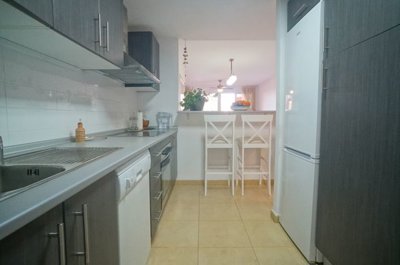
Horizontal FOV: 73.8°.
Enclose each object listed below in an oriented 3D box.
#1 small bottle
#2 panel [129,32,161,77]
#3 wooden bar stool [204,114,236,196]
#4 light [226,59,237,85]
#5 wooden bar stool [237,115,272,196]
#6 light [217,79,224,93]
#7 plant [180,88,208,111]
[{"bbox_3d":[-0.843,-0.003,1.884,0.068,0.165,0.068,0,4,0],"label":"small bottle"},{"bbox_3d":[-0.730,-0.903,3.506,0.340,0.670,0.560,0,4,0],"label":"panel"},{"bbox_3d":[0.265,0.284,3.598,0.400,1.040,0.450,0,4,0],"label":"wooden bar stool"},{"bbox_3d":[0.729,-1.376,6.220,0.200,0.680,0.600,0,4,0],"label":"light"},{"bbox_3d":[0.730,0.284,3.598,0.400,1.040,0.450,0,4,-2],"label":"wooden bar stool"},{"bbox_3d":[0.776,-1.761,10.103,0.300,0.500,0.300,0,4,0],"label":"light"},{"bbox_3d":[-0.078,-0.478,3.957,0.410,0.340,0.380,0,4,0],"label":"plant"}]

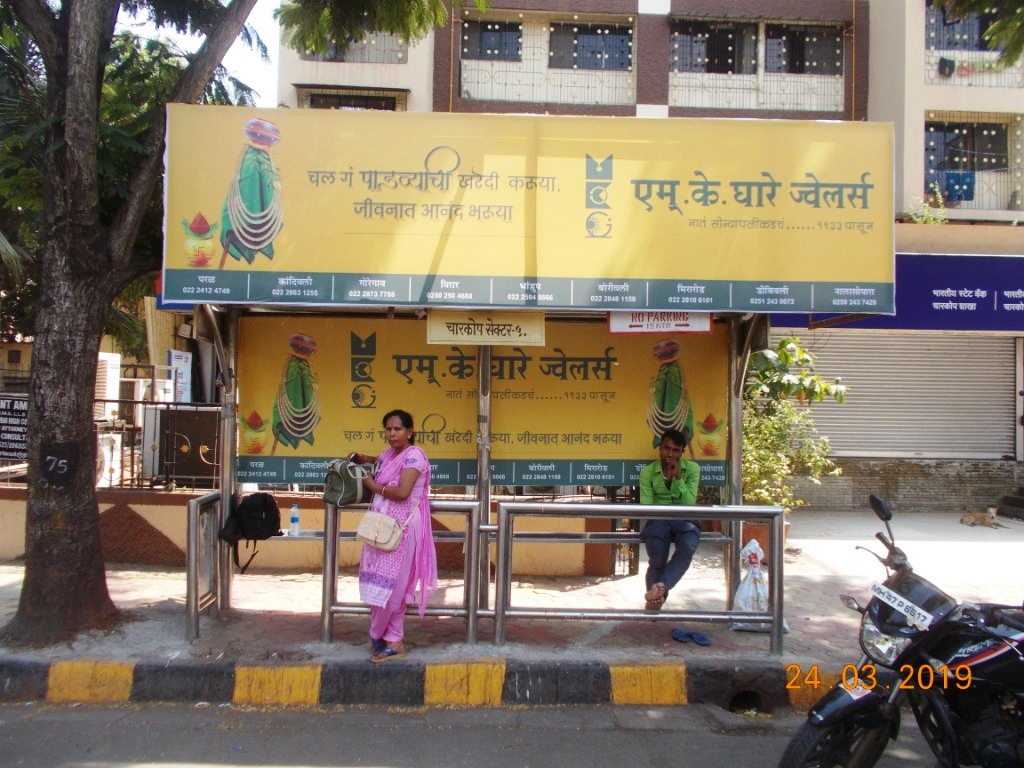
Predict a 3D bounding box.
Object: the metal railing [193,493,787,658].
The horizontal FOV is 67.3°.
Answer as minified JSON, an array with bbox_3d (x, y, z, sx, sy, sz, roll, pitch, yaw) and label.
[{"bbox_3d":[-0.170,1.250,5.180,3.900,0.950,0.450,1,-2,0],"label":"metal railing"}]

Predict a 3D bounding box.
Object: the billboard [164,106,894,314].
[{"bbox_3d":[0.130,-1.100,4.940,4.620,1.250,0.150,1,-2,-2],"label":"billboard"}]

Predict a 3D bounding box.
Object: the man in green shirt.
[{"bbox_3d":[1.170,1.000,5.720,0.470,1.320,0.660,1,-2,7],"label":"man in green shirt"}]

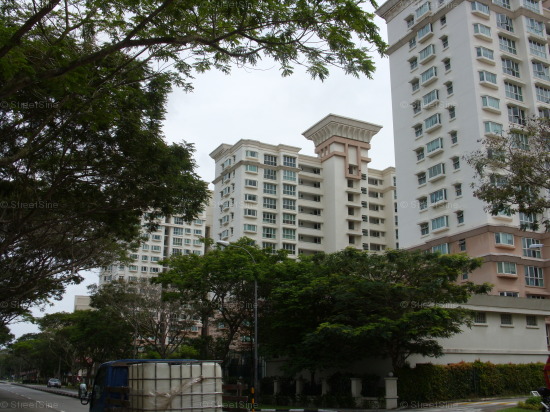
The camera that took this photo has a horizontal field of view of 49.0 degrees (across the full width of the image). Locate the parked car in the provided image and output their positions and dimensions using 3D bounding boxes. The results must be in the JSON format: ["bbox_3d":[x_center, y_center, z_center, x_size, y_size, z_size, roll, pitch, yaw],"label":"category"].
[{"bbox_3d":[-33.597,26.959,91.661,1.750,1.470,4.350,7,-18,-25],"label":"parked car"}]

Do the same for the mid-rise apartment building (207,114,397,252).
[{"bbox_3d":[11.868,10.147,129.906,49.000,53.800,21.000,8,-17,-25],"label":"mid-rise apartment building"}]

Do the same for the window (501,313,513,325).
[{"bbox_3d":[18.927,9.214,49.341,1.220,0.900,0.150,8,-18,-28],"label":"window"}]

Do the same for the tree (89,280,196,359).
[{"bbox_3d":[-12.291,12.186,55.811,9.600,10.640,9.400,0,-16,0],"label":"tree"}]

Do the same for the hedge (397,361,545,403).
[{"bbox_3d":[12.247,10.903,37.452,12.400,2.150,1.200,8,-17,-25],"label":"hedge"}]

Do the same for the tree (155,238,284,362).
[{"bbox_3d":[-3.900,8.090,44.290,9.300,11.400,9.000,0,-16,0],"label":"tree"}]

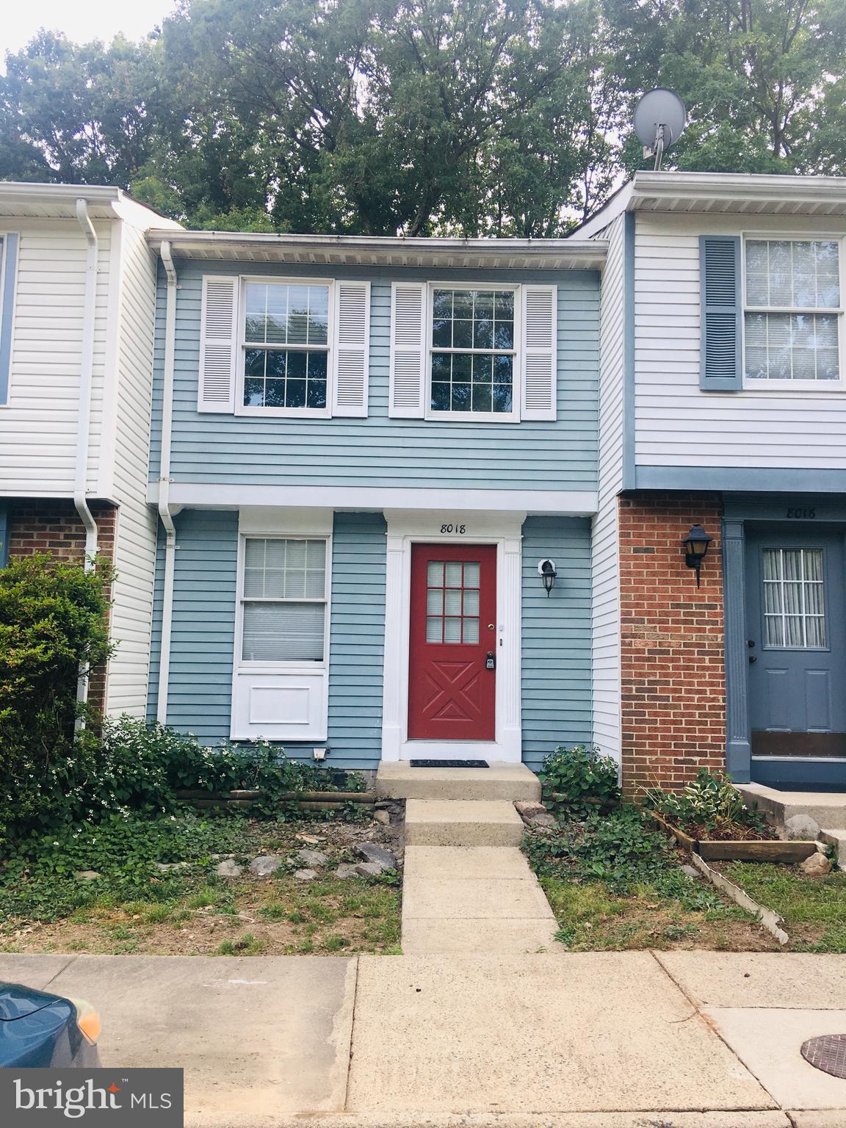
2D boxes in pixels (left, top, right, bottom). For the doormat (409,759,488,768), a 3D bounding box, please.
[{"bbox_3d":[0.255,1.926,9.107,0.750,0.015,0.460,1,-7,-1],"label":"doormat"}]

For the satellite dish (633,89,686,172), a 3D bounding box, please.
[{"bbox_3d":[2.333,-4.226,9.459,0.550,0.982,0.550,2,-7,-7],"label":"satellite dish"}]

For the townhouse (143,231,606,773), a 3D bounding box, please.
[{"bbox_3d":[-0.564,-0.770,13.718,4.525,6.565,9.200,1,-7,-1],"label":"townhouse"}]

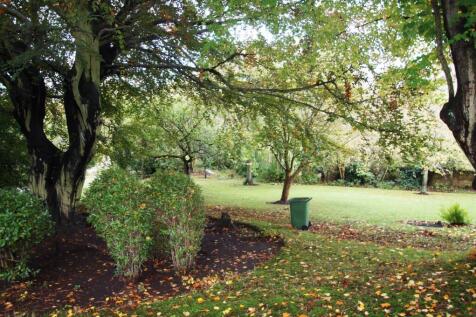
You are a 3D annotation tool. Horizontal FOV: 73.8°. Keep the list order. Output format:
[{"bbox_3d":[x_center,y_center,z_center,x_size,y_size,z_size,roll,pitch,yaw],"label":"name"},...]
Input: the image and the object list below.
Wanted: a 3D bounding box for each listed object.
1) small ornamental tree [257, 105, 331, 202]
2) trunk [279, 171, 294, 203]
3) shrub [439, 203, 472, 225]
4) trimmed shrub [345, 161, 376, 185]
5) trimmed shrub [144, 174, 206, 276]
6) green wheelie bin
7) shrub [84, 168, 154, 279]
[{"bbox_3d":[3.354,-0.233,18.500,4.200,5.700,3.900,0,-2,0],"label":"small ornamental tree"},{"bbox_3d":[2.858,1.674,18.500,0.800,1.950,0.500,0,-2,0],"label":"trunk"},{"bbox_3d":[7.817,2.013,11.400,0.930,0.700,0.900,0,-2,0],"label":"shrub"},{"bbox_3d":[13.517,1.545,35.000,3.500,2.700,2.600,0,-2,0],"label":"trimmed shrub"},{"bbox_3d":[-1.143,1.134,5.800,1.050,1.820,1.050,0,-2,0],"label":"trimmed shrub"},{"bbox_3d":[2.098,1.863,10.650,0.680,1.070,0.560,-1,-2,26],"label":"green wheelie bin"},{"bbox_3d":[-2.129,1.104,5.650,1.150,1.880,1.150,0,-2,0],"label":"shrub"}]

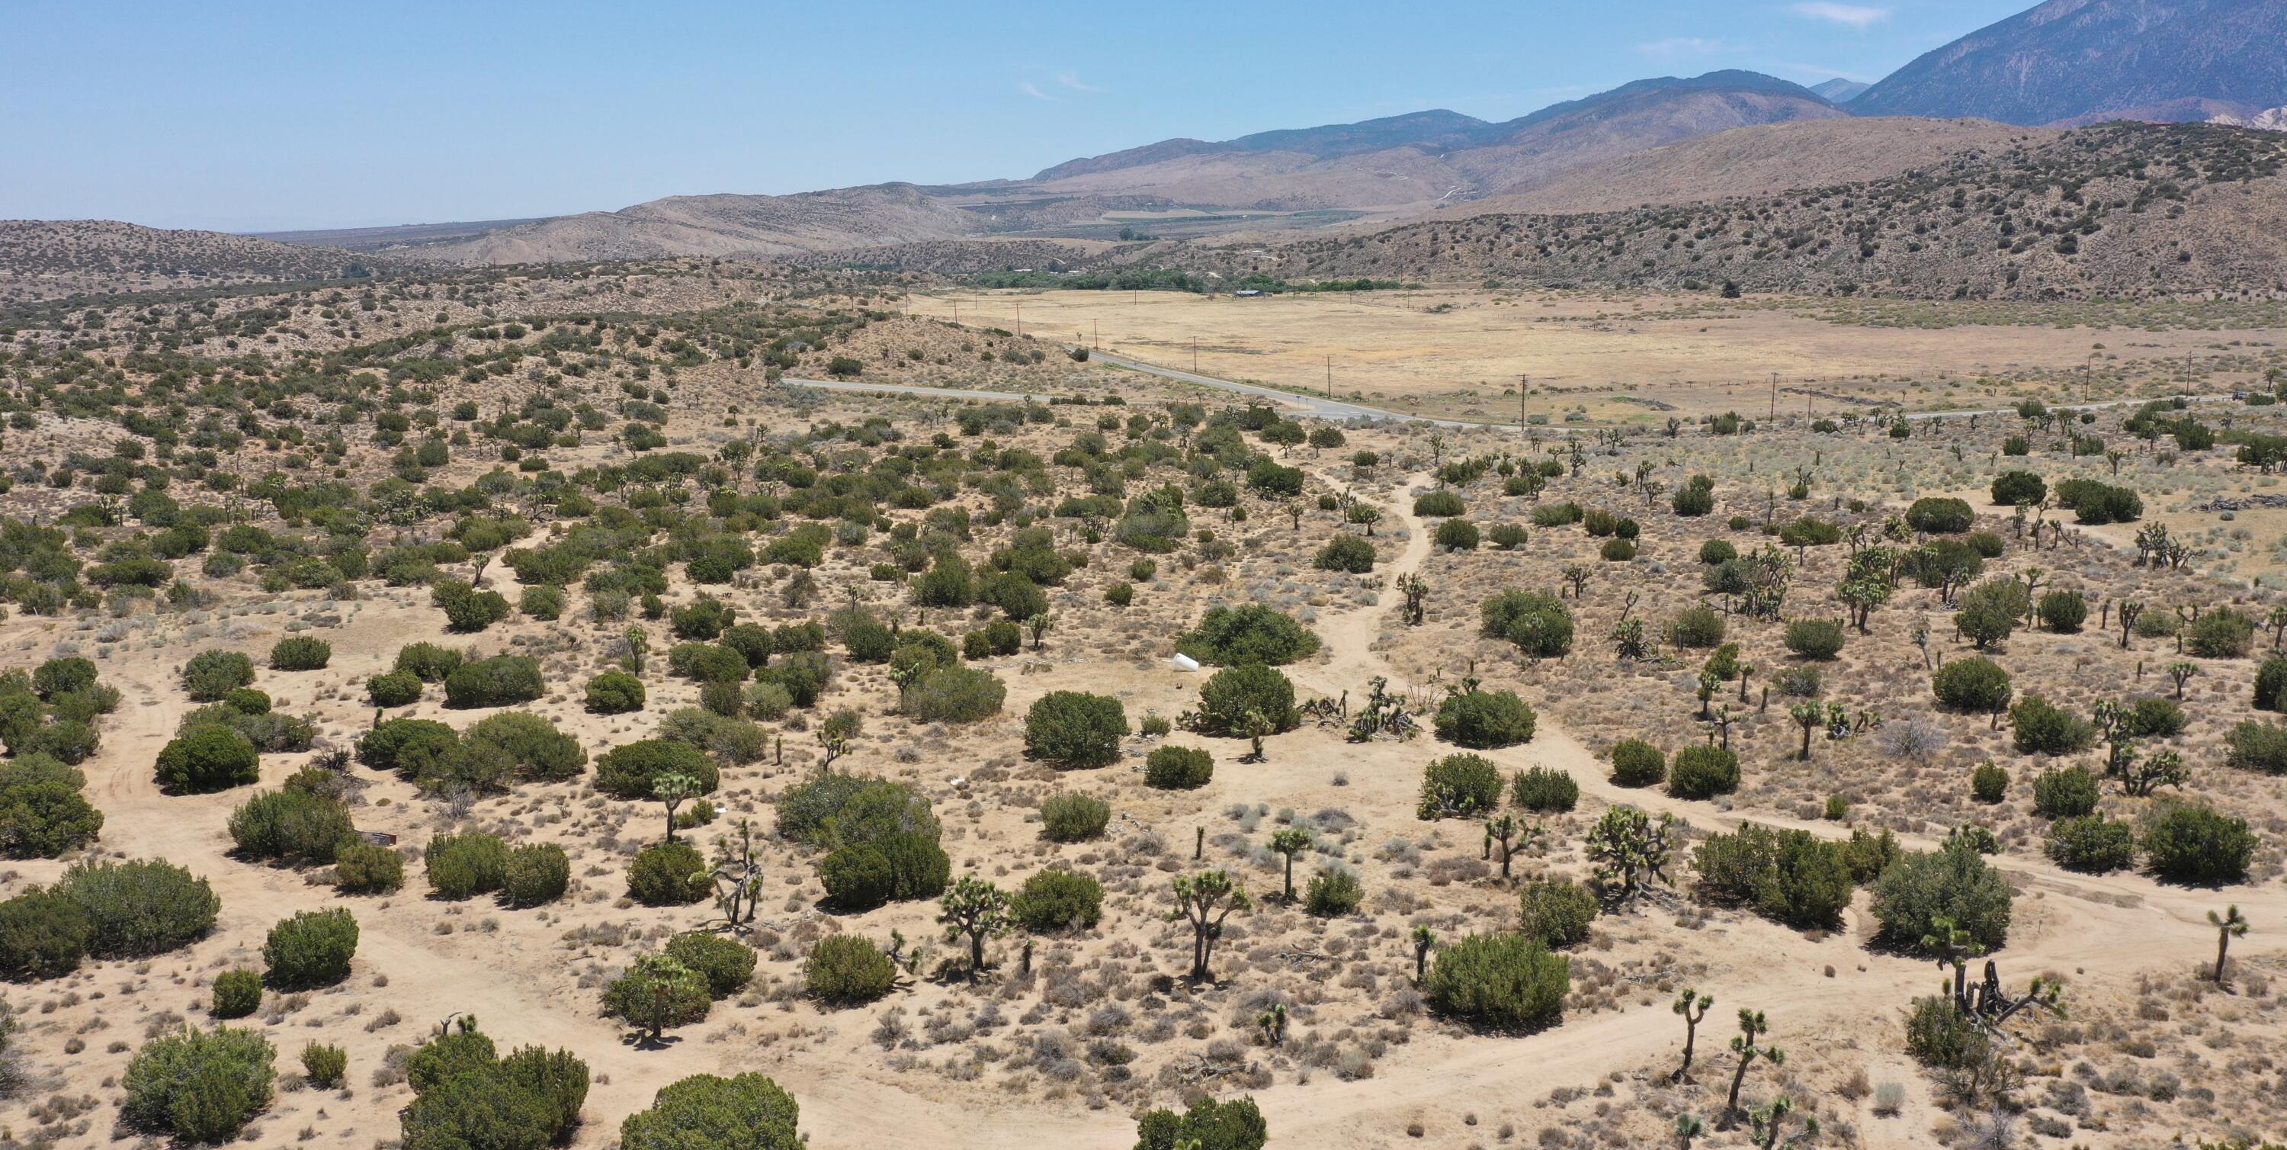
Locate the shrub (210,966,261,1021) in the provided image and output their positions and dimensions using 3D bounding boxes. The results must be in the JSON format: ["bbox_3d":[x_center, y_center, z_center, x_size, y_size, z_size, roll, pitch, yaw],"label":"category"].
[{"bbox_3d":[-34.613,15.981,67.976,1.744,1.924,1.657,-6,13,-28],"label":"shrub"}]

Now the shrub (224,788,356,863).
[{"bbox_3d":[-37.270,10.930,77.690,4.930,3.150,4.430,-6,12,-26],"label":"shrub"}]

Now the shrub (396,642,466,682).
[{"bbox_3d":[-43.440,5.390,108.380,3.940,2.440,3.550,-5,12,-22],"label":"shrub"}]

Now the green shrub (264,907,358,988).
[{"bbox_3d":[-33.339,14.932,71.337,3.356,2.901,3.189,-6,13,-26],"label":"green shrub"}]

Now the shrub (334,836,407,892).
[{"bbox_3d":[-35.843,13.431,82.432,2.950,2.255,2.802,-5,13,-24],"label":"shrub"}]

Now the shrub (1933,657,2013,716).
[{"bbox_3d":[46.371,6.002,99.376,3.970,2.630,3.770,5,12,25],"label":"shrub"}]

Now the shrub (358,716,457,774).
[{"bbox_3d":[-38.097,8.785,92.214,4.770,2.430,4.060,-5,12,-23],"label":"shrub"}]

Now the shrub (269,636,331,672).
[{"bbox_3d":[-60.481,5.632,127.593,4.036,2.229,3.633,-5,12,-25],"label":"shrub"}]

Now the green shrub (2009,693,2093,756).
[{"bbox_3d":[46.720,7.572,91.371,3.830,2.660,3.440,6,13,27],"label":"green shrub"}]

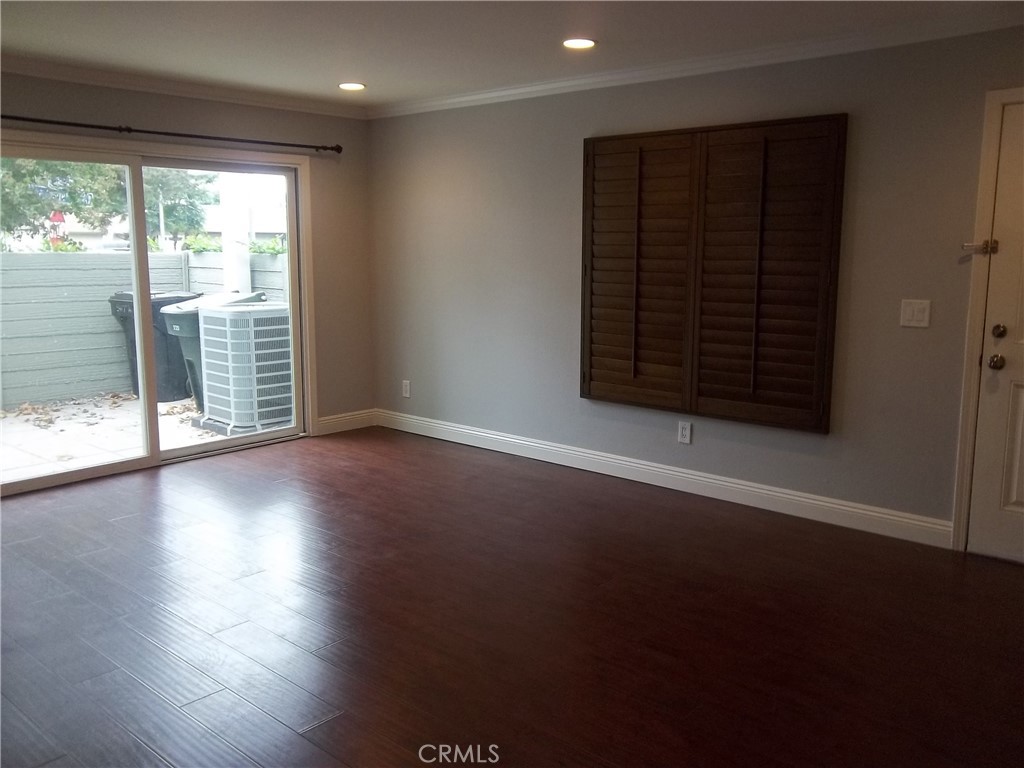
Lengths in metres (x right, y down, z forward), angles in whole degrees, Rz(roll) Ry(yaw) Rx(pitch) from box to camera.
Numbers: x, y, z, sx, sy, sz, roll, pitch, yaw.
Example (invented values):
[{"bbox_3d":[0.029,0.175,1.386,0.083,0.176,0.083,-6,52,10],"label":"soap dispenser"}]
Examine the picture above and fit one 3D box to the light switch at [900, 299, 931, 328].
[{"bbox_3d":[1.915,-0.334,3.933,0.120,0.120,0.010,8,13,40],"label":"light switch"}]

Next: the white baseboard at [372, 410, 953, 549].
[{"bbox_3d":[0.488,0.494,5.327,4.270,0.140,0.018,8,13,40],"label":"white baseboard"}]

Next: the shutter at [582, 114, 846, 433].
[{"bbox_3d":[1.038,-0.609,4.630,1.548,1.581,0.055,8,13,40],"label":"shutter"}]

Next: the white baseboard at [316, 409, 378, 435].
[{"bbox_3d":[-1.290,0.300,6.507,0.018,0.140,0.549,8,13,40],"label":"white baseboard"}]

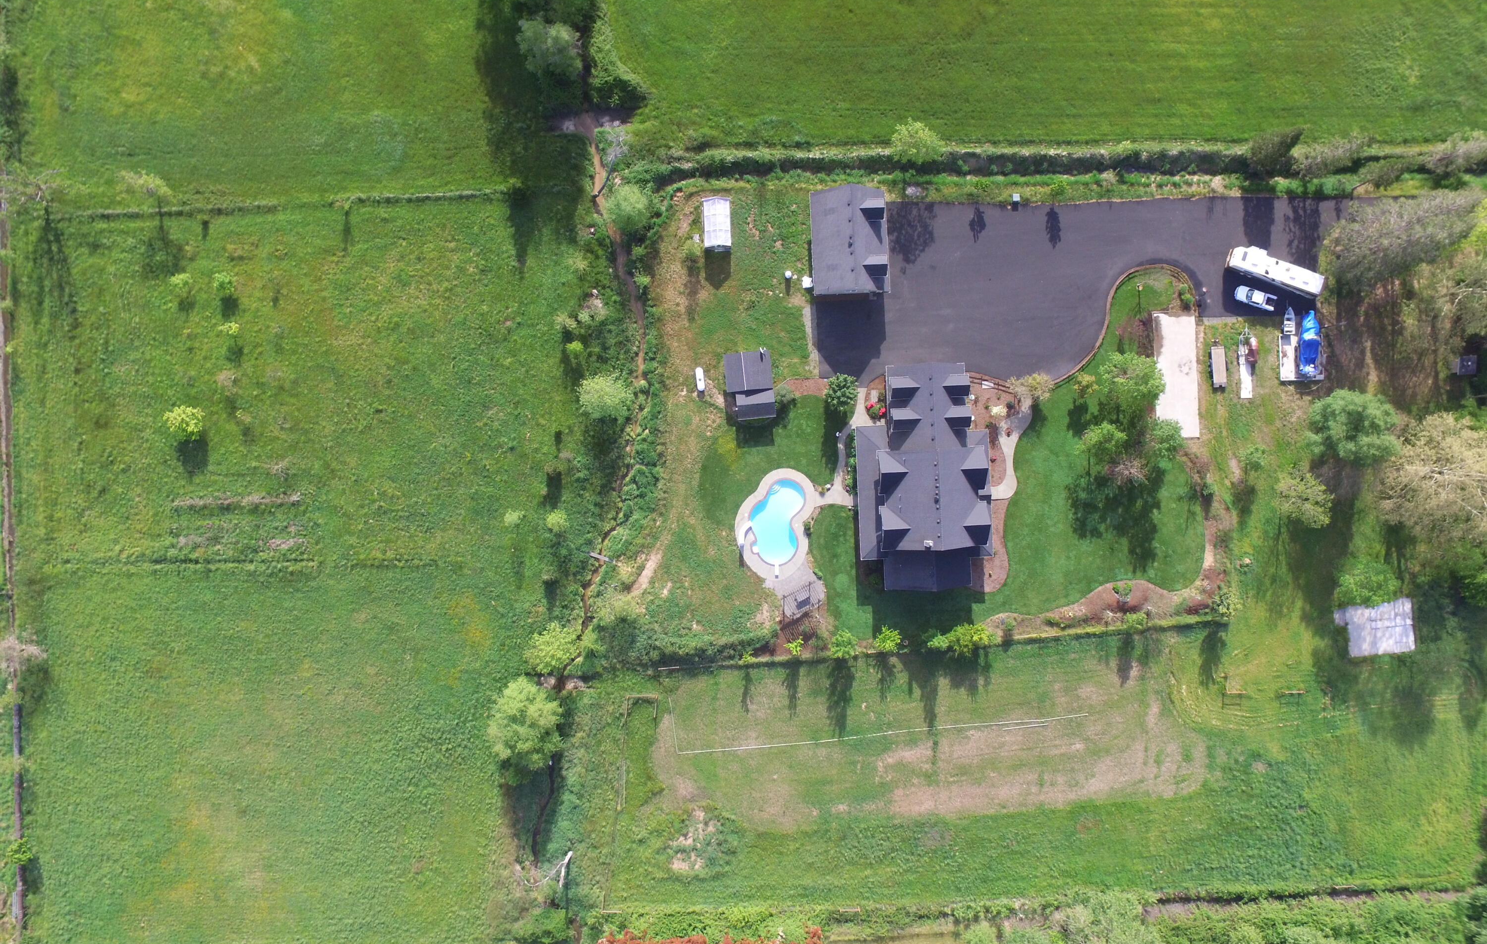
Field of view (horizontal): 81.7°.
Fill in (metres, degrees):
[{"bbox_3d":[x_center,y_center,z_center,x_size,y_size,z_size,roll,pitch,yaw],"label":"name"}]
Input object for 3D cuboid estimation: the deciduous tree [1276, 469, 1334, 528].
[{"bbox_3d":[72.540,3.440,111.740,6.890,8.410,6.380,0,90,0],"label":"deciduous tree"}]

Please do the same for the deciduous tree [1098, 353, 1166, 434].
[{"bbox_3d":[50.390,-10.900,112.750,7.500,9.500,8.200,0,90,0],"label":"deciduous tree"}]

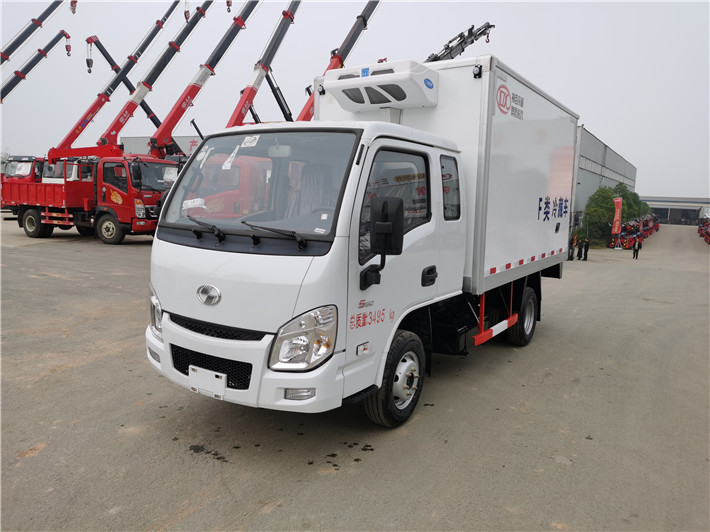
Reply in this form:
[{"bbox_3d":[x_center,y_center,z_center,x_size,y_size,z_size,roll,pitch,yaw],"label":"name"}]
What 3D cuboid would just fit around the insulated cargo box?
[{"bbox_3d":[1.248,-0.931,6.390,1.755,1.909,3.387,5,8,32],"label":"insulated cargo box"}]

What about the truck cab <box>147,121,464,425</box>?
[{"bbox_3d":[-0.297,-0.029,4.073,1.615,2.062,2.071,5,8,32],"label":"truck cab"}]

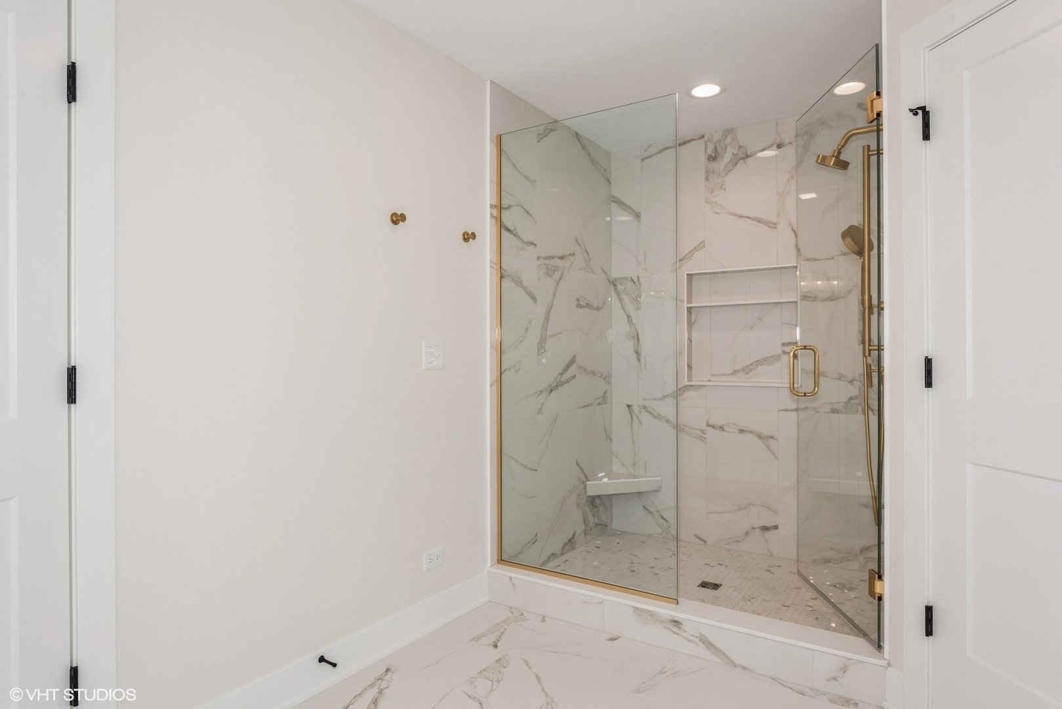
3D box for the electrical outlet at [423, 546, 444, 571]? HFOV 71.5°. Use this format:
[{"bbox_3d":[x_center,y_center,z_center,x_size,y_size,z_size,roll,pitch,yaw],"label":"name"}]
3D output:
[{"bbox_3d":[-0.392,0.821,2.963,0.008,0.071,0.117,0,0,30],"label":"electrical outlet"}]

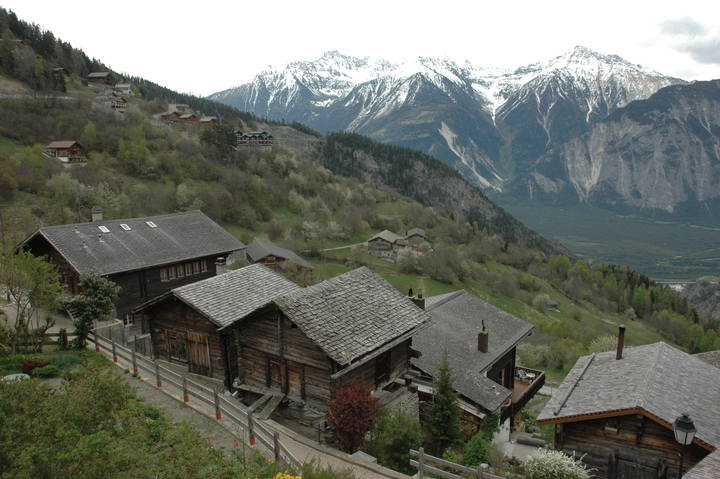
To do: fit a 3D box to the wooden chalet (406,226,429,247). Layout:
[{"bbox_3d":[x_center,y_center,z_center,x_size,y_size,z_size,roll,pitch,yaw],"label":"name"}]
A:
[{"bbox_3d":[20.812,0.416,197.517,8.300,6.800,10.000,0,11,6],"label":"wooden chalet"}]

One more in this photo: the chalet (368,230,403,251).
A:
[{"bbox_3d":[7.960,1.426,184.070,9.000,6.600,11.500,2,11,15],"label":"chalet"}]

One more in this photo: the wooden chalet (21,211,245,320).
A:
[{"bbox_3d":[-17.789,1.532,42.230,12.185,6.300,12.519,9,14,40],"label":"wooden chalet"}]

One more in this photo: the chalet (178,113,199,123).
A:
[{"bbox_3d":[-93.759,-66.424,295.000,8.000,5.000,7.000,5,12,24],"label":"chalet"}]

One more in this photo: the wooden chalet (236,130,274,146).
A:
[{"bbox_3d":[-71.025,-67.981,365.000,24.500,10.500,12.000,-5,11,-20],"label":"wooden chalet"}]

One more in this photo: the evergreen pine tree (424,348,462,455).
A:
[{"bbox_3d":[3.172,6.245,20.592,1.500,4.400,1.500,0,11,8],"label":"evergreen pine tree"}]

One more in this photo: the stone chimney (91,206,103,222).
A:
[{"bbox_3d":[-19.653,-1.834,40.400,0.600,1.350,0.600,9,14,40],"label":"stone chimney"}]

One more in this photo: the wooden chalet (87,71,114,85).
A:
[{"bbox_3d":[-136.954,-85.299,285.000,11.500,7.000,8.800,5,12,29],"label":"wooden chalet"}]

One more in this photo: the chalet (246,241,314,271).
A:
[{"bbox_3d":[-13.751,4.420,86.107,9.500,6.500,11.000,-5,11,-21],"label":"chalet"}]

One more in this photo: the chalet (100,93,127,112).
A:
[{"bbox_3d":[-125.625,-69.311,275.000,10.000,9.000,9.000,3,11,15],"label":"chalet"}]

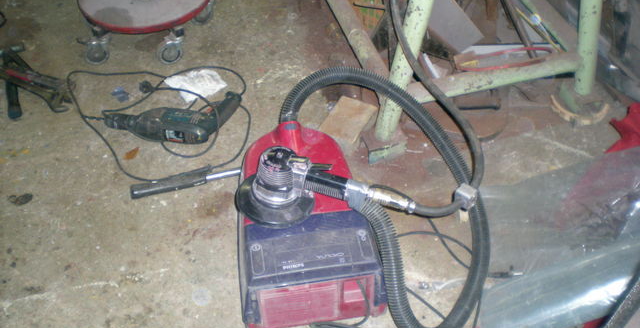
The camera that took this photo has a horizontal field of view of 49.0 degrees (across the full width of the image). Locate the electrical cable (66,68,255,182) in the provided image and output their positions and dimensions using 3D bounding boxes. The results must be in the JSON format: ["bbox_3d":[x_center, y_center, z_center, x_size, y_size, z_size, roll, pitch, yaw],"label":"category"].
[{"bbox_3d":[-0.438,-0.132,1.798,0.520,0.060,0.438,-1,47,0],"label":"electrical cable"}]

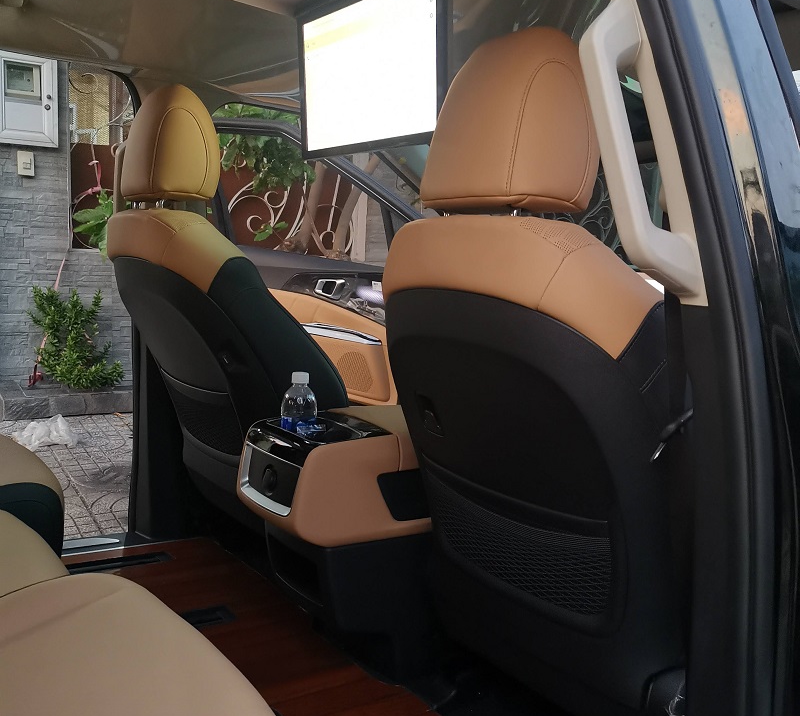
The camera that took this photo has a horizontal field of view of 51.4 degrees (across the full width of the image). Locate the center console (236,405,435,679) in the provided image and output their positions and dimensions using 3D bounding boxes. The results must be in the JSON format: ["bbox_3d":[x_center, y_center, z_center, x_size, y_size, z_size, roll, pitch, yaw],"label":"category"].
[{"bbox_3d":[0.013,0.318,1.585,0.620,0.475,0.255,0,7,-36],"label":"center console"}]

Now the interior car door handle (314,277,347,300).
[{"bbox_3d":[-0.234,-0.234,2.800,0.110,0.075,0.035,5,5,4],"label":"interior car door handle"}]

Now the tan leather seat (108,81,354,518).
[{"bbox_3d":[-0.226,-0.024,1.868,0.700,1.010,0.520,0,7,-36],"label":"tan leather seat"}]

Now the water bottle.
[{"bbox_3d":[-0.183,0.120,1.469,0.063,0.190,0.063,0,7,-36],"label":"water bottle"}]

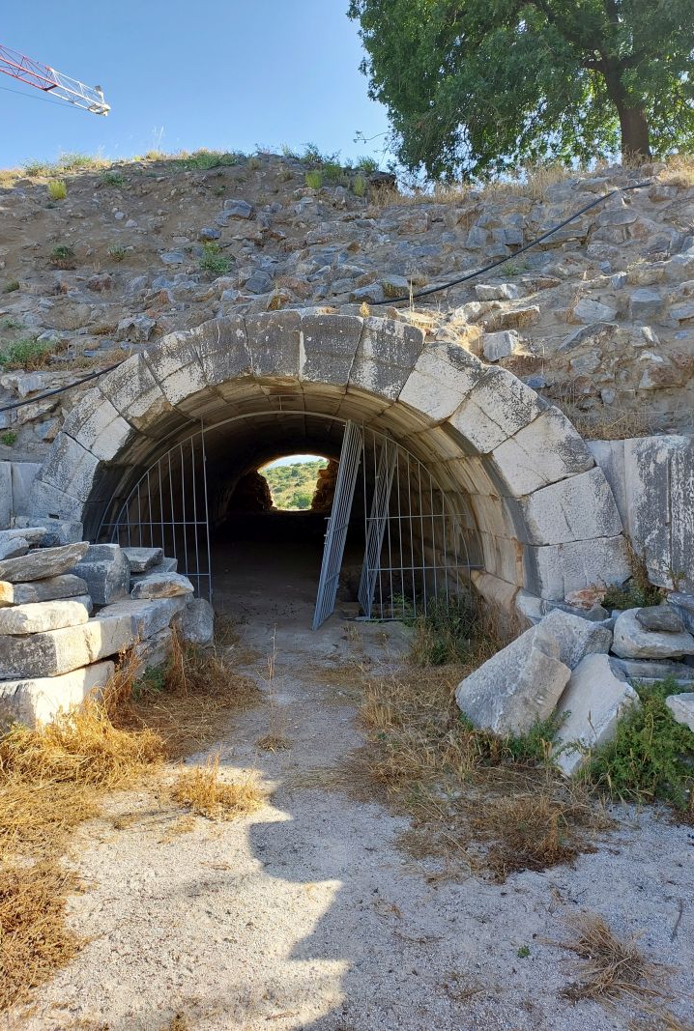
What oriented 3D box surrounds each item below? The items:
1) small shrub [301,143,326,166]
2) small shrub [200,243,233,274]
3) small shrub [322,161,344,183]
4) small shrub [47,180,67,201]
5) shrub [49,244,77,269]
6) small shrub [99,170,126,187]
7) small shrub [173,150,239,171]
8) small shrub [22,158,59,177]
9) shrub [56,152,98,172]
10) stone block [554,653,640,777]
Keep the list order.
[{"bbox_3d":[-0.488,-5.287,12.200,0.360,0.350,0.330,-2,3,0],"label":"small shrub"},{"bbox_3d":[-1.741,-3.448,11.200,0.430,0.380,0.400,-2,2,-2],"label":"small shrub"},{"bbox_3d":[-0.192,-4.689,11.400,0.290,0.310,0.280,-2,3,0],"label":"small shrub"},{"bbox_3d":[-4.130,-4.633,11.900,0.270,0.290,0.260,-2,3,0],"label":"small shrub"},{"bbox_3d":[-3.344,-3.043,9.800,0.330,0.290,0.290,-2,3,0],"label":"shrub"},{"bbox_3d":[-3.721,-5.320,13.200,0.420,0.270,0.360,-2,2,-2],"label":"small shrub"},{"bbox_3d":[-2.139,-5.373,12.600,0.920,0.300,0.500,-2,3,0],"label":"small shrub"},{"bbox_3d":[-5.071,-5.753,13.800,0.540,0.260,0.420,-2,2,-2],"label":"small shrub"},{"bbox_3d":[-4.462,-5.833,13.800,0.650,0.280,0.480,-2,2,-2],"label":"shrub"},{"bbox_3d":[1.393,1.105,4.650,0.430,0.500,0.580,-2,3,10],"label":"stone block"}]

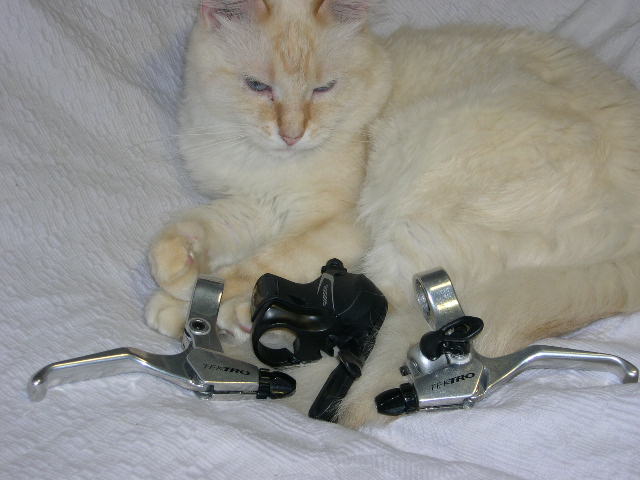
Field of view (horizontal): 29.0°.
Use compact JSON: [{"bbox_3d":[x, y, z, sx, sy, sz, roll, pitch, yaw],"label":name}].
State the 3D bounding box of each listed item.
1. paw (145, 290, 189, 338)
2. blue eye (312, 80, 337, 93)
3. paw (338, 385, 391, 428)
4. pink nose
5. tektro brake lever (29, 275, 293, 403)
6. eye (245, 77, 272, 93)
[{"bbox_3d":[-0.090,0.043,0.742,0.030,0.025,0.036,17,45,18],"label":"paw"},{"bbox_3d":[0.003,-0.093,0.752,0.016,0.009,0.009,0,18,0],"label":"blue eye"},{"bbox_3d":[0.024,0.093,0.695,0.030,0.023,0.036,14,44,15],"label":"paw"},{"bbox_3d":[-0.017,-0.059,0.735,0.013,0.009,0.008,0,18,0],"label":"pink nose"},{"bbox_3d":[-0.092,0.059,0.725,0.152,0.033,0.068,0,50,0],"label":"tektro brake lever"},{"bbox_3d":[-0.037,-0.094,0.752,0.017,0.010,0.009,0,18,0],"label":"eye"}]

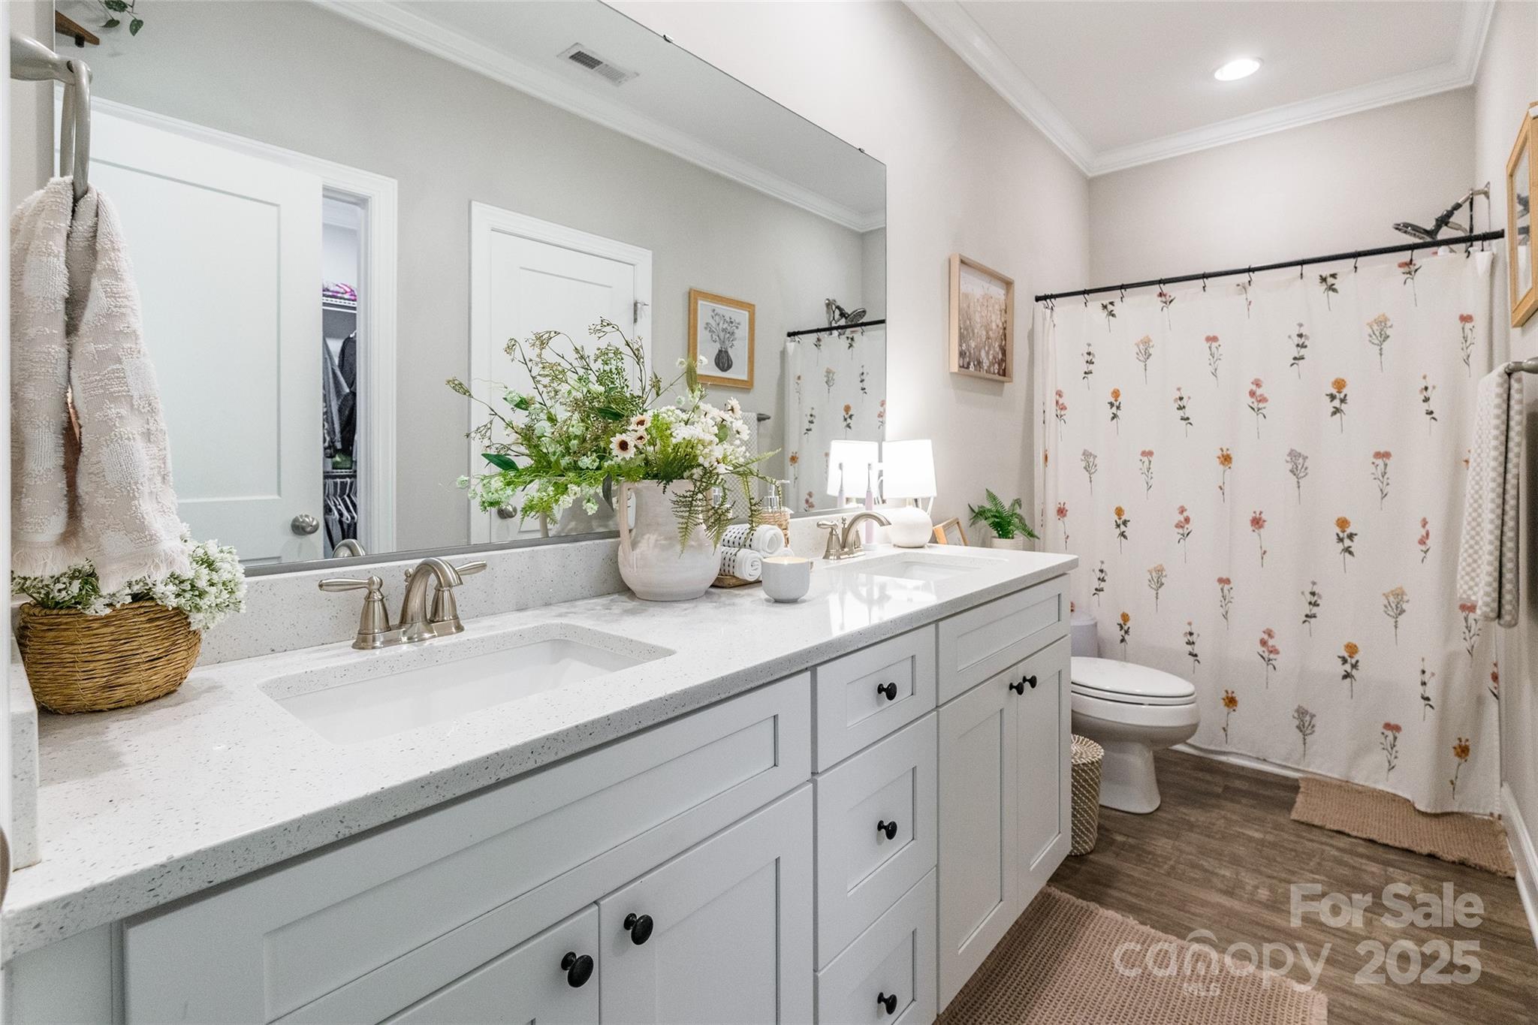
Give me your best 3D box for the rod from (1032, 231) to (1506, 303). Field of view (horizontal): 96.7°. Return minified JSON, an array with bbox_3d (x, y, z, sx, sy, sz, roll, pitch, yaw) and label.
[{"bbox_3d":[1.834,-0.958,2.733,1.510,0.030,0.030,4,6,42],"label":"rod"}]

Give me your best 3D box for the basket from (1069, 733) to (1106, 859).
[{"bbox_3d":[0.962,0.893,2.199,0.235,0.265,0.235,4,6,42],"label":"basket"}]

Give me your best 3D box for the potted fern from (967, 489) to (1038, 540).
[{"bbox_3d":[0.928,0.052,2.691,0.235,0.290,0.240,4,6,42],"label":"potted fern"}]

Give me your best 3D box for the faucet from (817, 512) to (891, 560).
[{"bbox_3d":[0.256,0.059,1.915,0.158,0.128,0.245,4,6,42],"label":"faucet"}]

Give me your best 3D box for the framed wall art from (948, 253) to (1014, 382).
[{"bbox_3d":[0.866,-0.776,2.759,0.045,0.435,0.490,4,6,42],"label":"framed wall art"}]

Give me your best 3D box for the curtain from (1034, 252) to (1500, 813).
[{"bbox_3d":[1.792,0.006,2.693,1.490,1.820,0.130,4,6,42],"label":"curtain"}]

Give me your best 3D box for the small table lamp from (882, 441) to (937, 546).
[{"bbox_3d":[0.441,-0.064,2.150,0.170,0.330,0.170,0,5,0],"label":"small table lamp"}]

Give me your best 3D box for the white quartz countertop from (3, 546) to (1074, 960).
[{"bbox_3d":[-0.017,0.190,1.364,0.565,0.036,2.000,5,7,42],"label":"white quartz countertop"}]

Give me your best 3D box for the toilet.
[{"bbox_3d":[1.149,0.623,2.523,0.740,0.740,0.440,4,6,42],"label":"toilet"}]

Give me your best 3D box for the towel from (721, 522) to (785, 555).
[{"bbox_3d":[-0.055,0.050,1.569,0.190,0.073,0.078,4,6,42],"label":"towel"}]

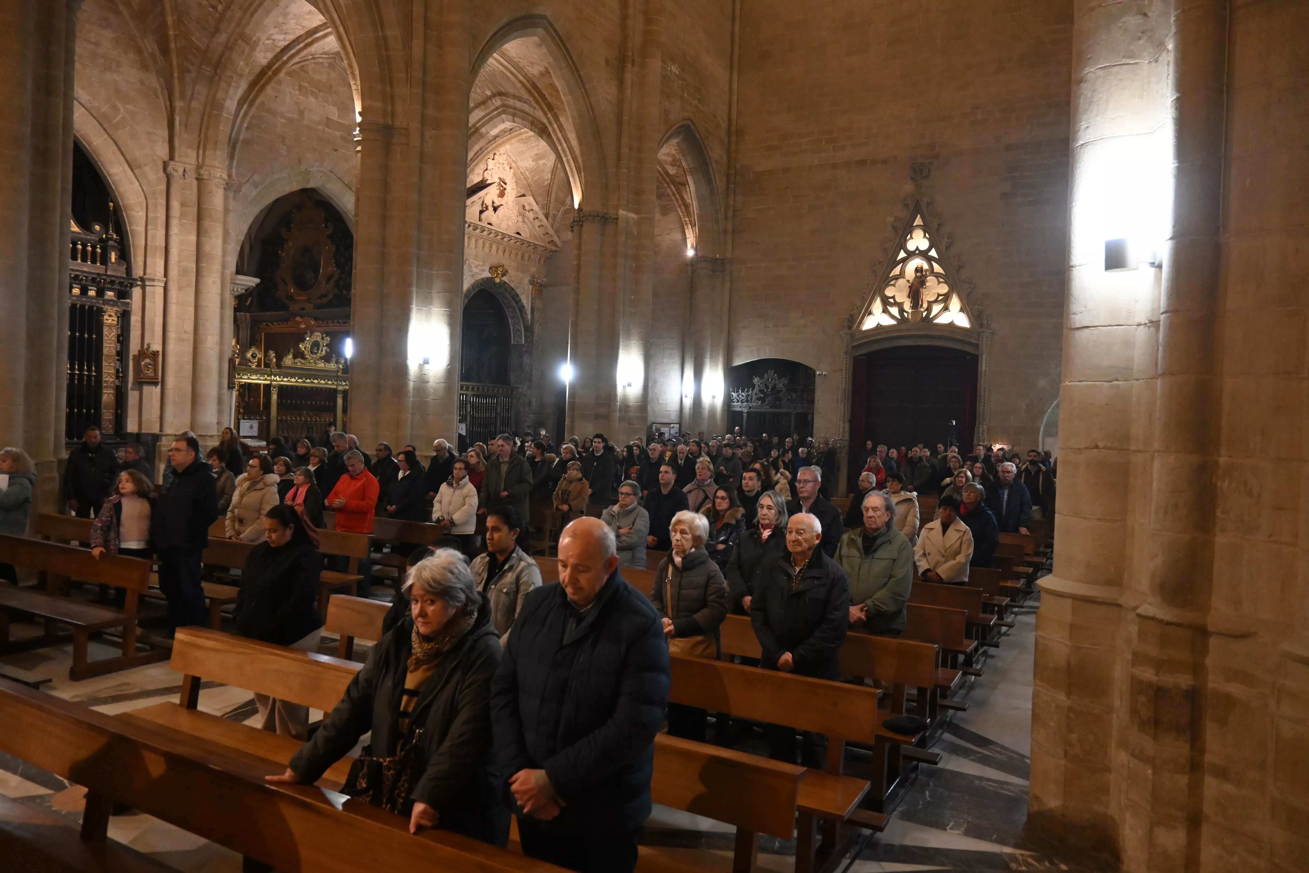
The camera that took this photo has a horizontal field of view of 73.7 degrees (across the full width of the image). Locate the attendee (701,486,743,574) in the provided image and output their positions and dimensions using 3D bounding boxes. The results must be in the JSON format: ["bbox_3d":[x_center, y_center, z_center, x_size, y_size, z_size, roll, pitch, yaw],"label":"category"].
[{"bbox_3d":[0.561,1.190,7.253,0.495,1.544,0.356,2,1,27],"label":"attendee"}]

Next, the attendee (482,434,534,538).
[{"bbox_3d":[-1.915,0.933,11.390,0.580,1.870,0.370,2,1,22],"label":"attendee"}]

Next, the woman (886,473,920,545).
[{"bbox_3d":[2.689,1.214,9.874,0.544,1.594,0.376,2,1,28],"label":"woman"}]

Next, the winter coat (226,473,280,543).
[{"bbox_3d":[-3.782,0.756,8.217,0.480,0.820,0.350,2,1,30],"label":"winter coat"}]

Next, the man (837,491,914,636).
[{"bbox_3d":[1.370,1.171,5.468,0.535,1.663,0.376,2,1,30],"label":"man"}]

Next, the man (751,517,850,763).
[{"bbox_3d":[0.780,1.214,4.744,0.510,1.608,0.370,2,1,27],"label":"man"}]

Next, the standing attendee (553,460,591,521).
[{"bbox_3d":[-1.183,1.102,12.430,0.525,1.525,0.376,2,1,26],"label":"standing attendee"}]

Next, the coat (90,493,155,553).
[{"bbox_3d":[-4.750,0.809,7.832,0.520,0.580,0.320,2,1,-5],"label":"coat"}]

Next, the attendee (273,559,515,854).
[{"bbox_3d":[-0.827,1.200,3.001,0.629,1.570,0.610,2,1,27],"label":"attendee"}]

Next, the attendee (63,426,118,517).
[{"bbox_3d":[-6.821,0.784,10.577,0.554,1.822,0.356,2,0,-24],"label":"attendee"}]

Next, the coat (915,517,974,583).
[{"bbox_3d":[2.447,0.956,7.376,0.505,0.549,0.366,2,0,22],"label":"coat"}]

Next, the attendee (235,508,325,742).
[{"bbox_3d":[-2.223,1.164,5.161,0.460,1.550,0.370,2,1,28],"label":"attendee"}]

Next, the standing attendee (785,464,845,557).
[{"bbox_3d":[1.290,1.147,7.032,0.530,1.770,0.340,2,1,25],"label":"standing attendee"}]

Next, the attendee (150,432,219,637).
[{"bbox_3d":[-3.963,0.912,7.377,0.540,1.824,0.400,2,1,33],"label":"attendee"}]

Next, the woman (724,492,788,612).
[{"bbox_3d":[0.681,1.188,5.964,0.480,1.623,0.360,2,1,27],"label":"woman"}]

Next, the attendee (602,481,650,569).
[{"bbox_3d":[-0.261,1.159,7.695,0.495,1.544,0.376,2,1,30],"label":"attendee"}]

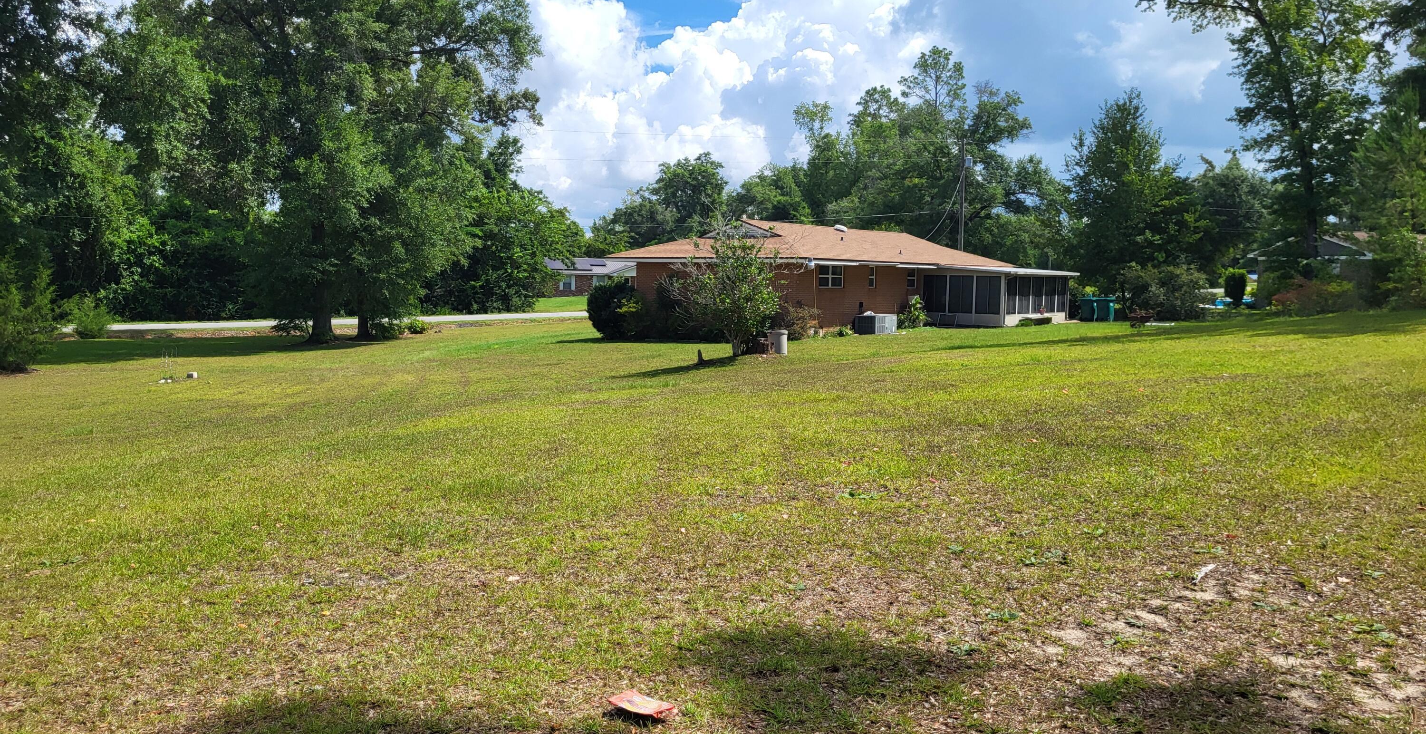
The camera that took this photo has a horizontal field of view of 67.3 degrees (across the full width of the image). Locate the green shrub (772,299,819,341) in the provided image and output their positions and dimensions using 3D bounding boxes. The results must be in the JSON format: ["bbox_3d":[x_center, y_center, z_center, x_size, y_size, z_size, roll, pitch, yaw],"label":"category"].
[{"bbox_3d":[2.816,-1.617,36.600,1.633,1.447,1.469,1,5,4],"label":"green shrub"}]

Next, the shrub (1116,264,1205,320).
[{"bbox_3d":[20.954,-3.481,50.000,3.841,2.750,3.073,3,5,23],"label":"shrub"}]

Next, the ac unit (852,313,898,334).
[{"bbox_3d":[6.319,-1.657,41.414,0.902,0.695,1.500,5,6,37],"label":"ac unit"}]

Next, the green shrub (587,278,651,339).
[{"bbox_3d":[-3.623,-2.242,41.500,2.451,2.372,2.329,1,5,-5],"label":"green shrub"}]

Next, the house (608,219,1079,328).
[{"bbox_3d":[6.888,-4.034,47.498,12.971,4.277,20.069,5,6,37],"label":"house"}]

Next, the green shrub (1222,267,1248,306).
[{"bbox_3d":[27.773,-4.208,57.000,1.281,2.070,1.281,3,5,26],"label":"green shrub"}]

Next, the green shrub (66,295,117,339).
[{"bbox_3d":[-27.558,-2.197,47.500,1.924,1.976,1.827,-2,6,-30],"label":"green shrub"}]

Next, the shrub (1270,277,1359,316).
[{"bbox_3d":[28.356,-3.360,50.500,3.577,1.835,2.683,4,6,29],"label":"shrub"}]

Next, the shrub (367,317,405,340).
[{"bbox_3d":[-13.886,-1.656,45.500,1.539,0.995,1.385,0,5,-17],"label":"shrub"}]

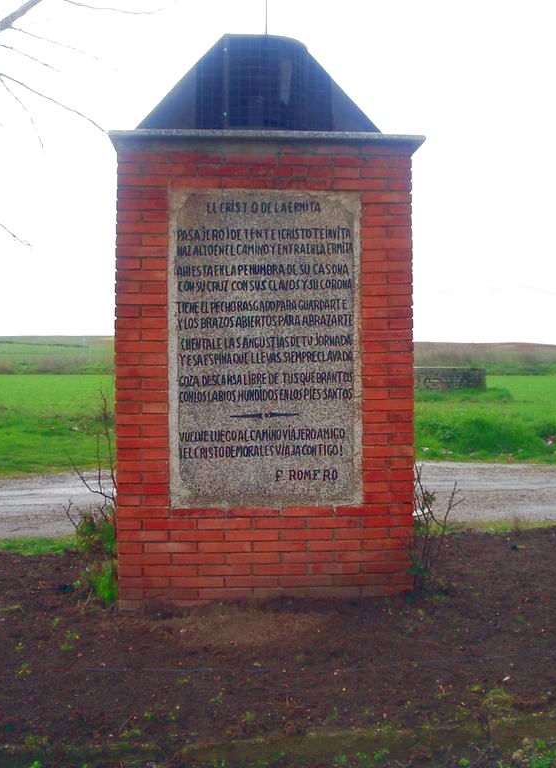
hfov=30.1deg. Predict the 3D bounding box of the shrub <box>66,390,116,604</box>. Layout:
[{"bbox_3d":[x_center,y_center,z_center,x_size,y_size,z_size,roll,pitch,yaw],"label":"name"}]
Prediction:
[{"bbox_3d":[-0.917,0.564,5.080,0.260,1.020,0.280,0,1,-5],"label":"shrub"}]

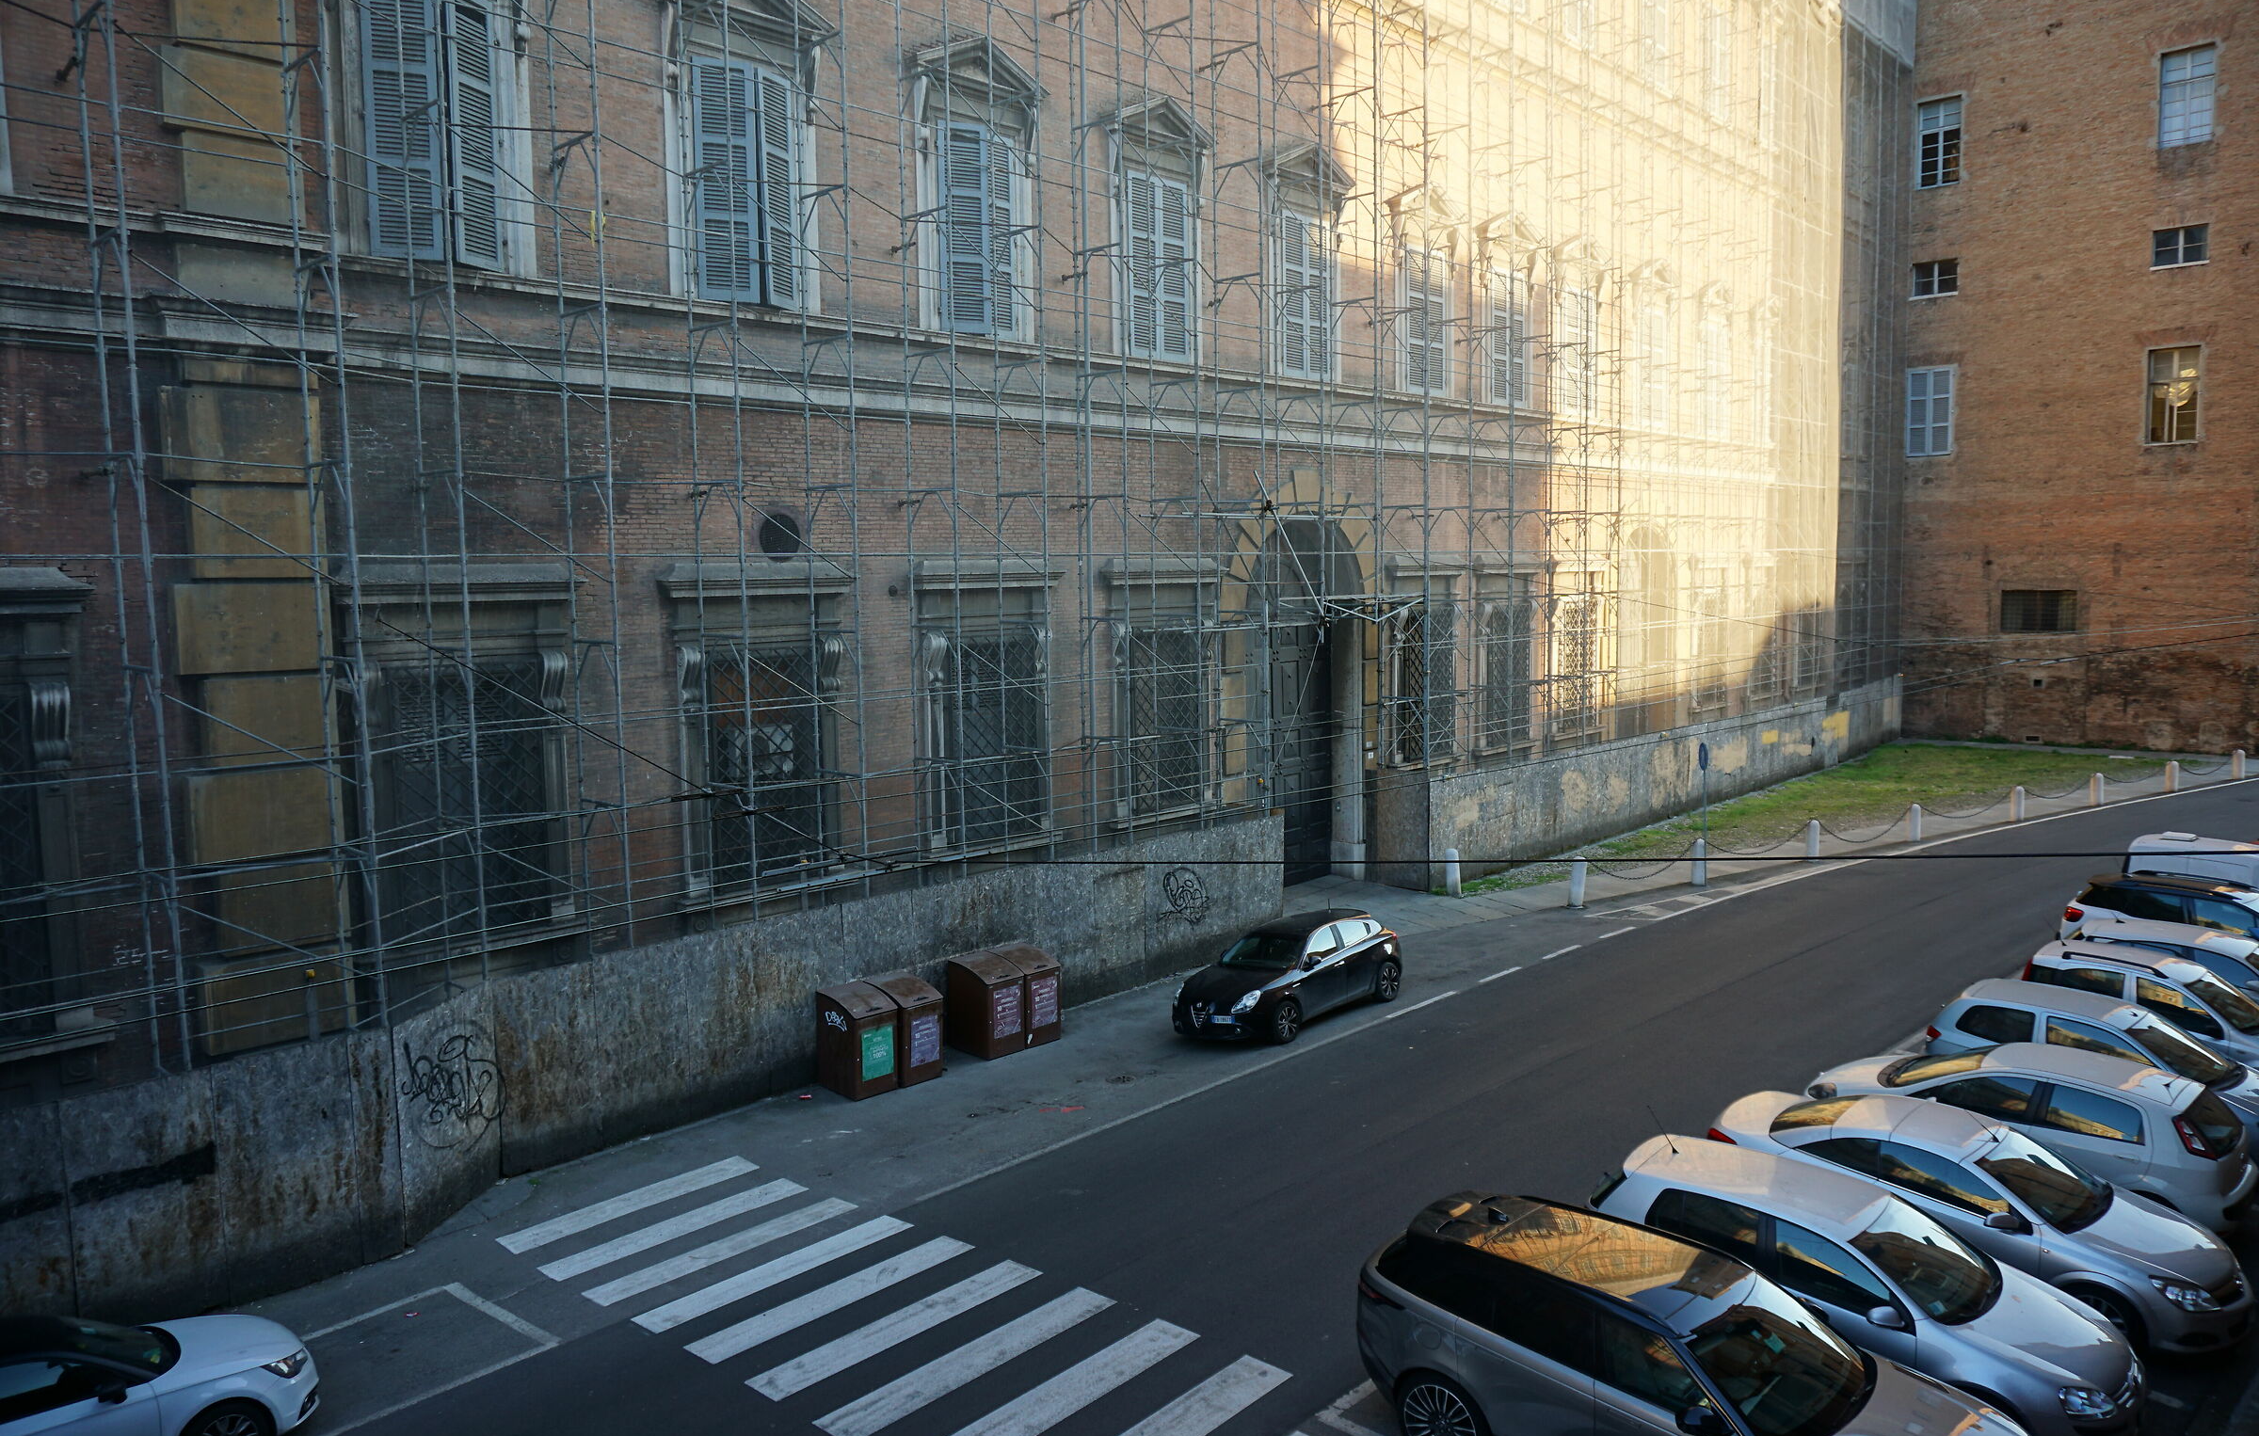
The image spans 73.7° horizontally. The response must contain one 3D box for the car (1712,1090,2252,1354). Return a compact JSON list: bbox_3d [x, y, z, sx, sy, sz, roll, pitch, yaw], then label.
[{"bbox_3d":[7.605,4.444,13.826,4.470,1.414,1.760,4,7,43],"label":"car"}]

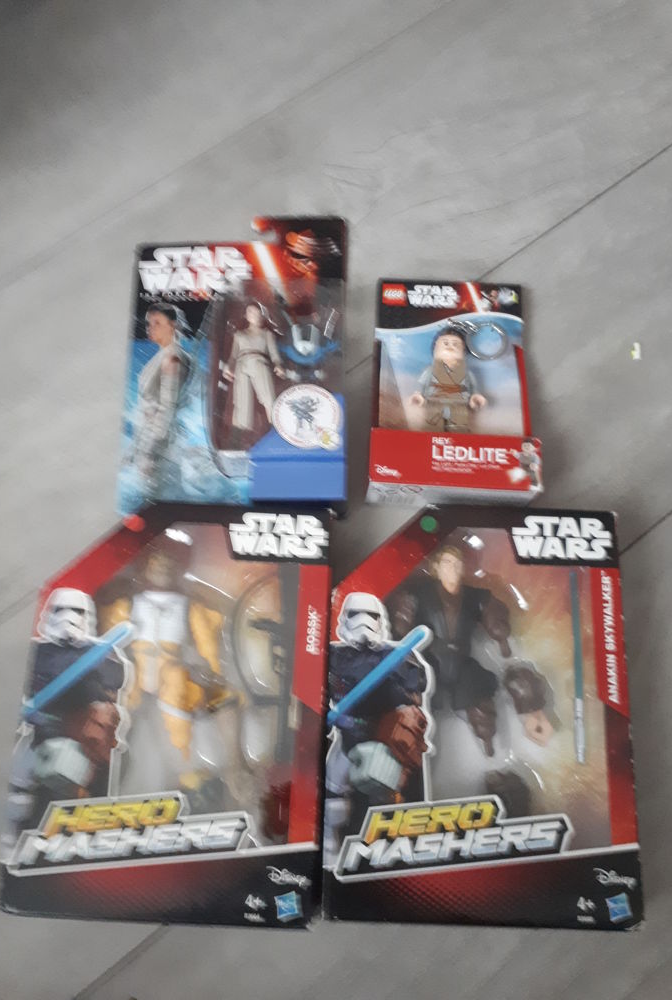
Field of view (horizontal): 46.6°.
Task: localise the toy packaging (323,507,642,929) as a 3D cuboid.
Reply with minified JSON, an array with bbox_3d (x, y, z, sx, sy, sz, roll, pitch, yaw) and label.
[{"bbox_3d":[0.073,0.110,0.424,0.153,0.054,0.206,2,75,0],"label":"toy packaging"}]

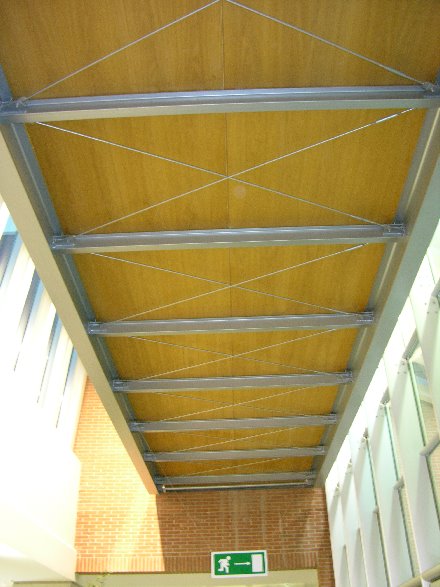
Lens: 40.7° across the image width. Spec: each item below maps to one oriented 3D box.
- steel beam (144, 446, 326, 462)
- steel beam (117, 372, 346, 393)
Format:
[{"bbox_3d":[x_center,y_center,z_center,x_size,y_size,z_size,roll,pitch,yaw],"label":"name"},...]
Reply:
[{"bbox_3d":[0.244,2.584,9.523,2.880,0.136,0.067,-2,-33,1],"label":"steel beam"},{"bbox_3d":[0.147,1.081,7.204,2.880,0.136,0.067,-2,-33,1],"label":"steel beam"}]

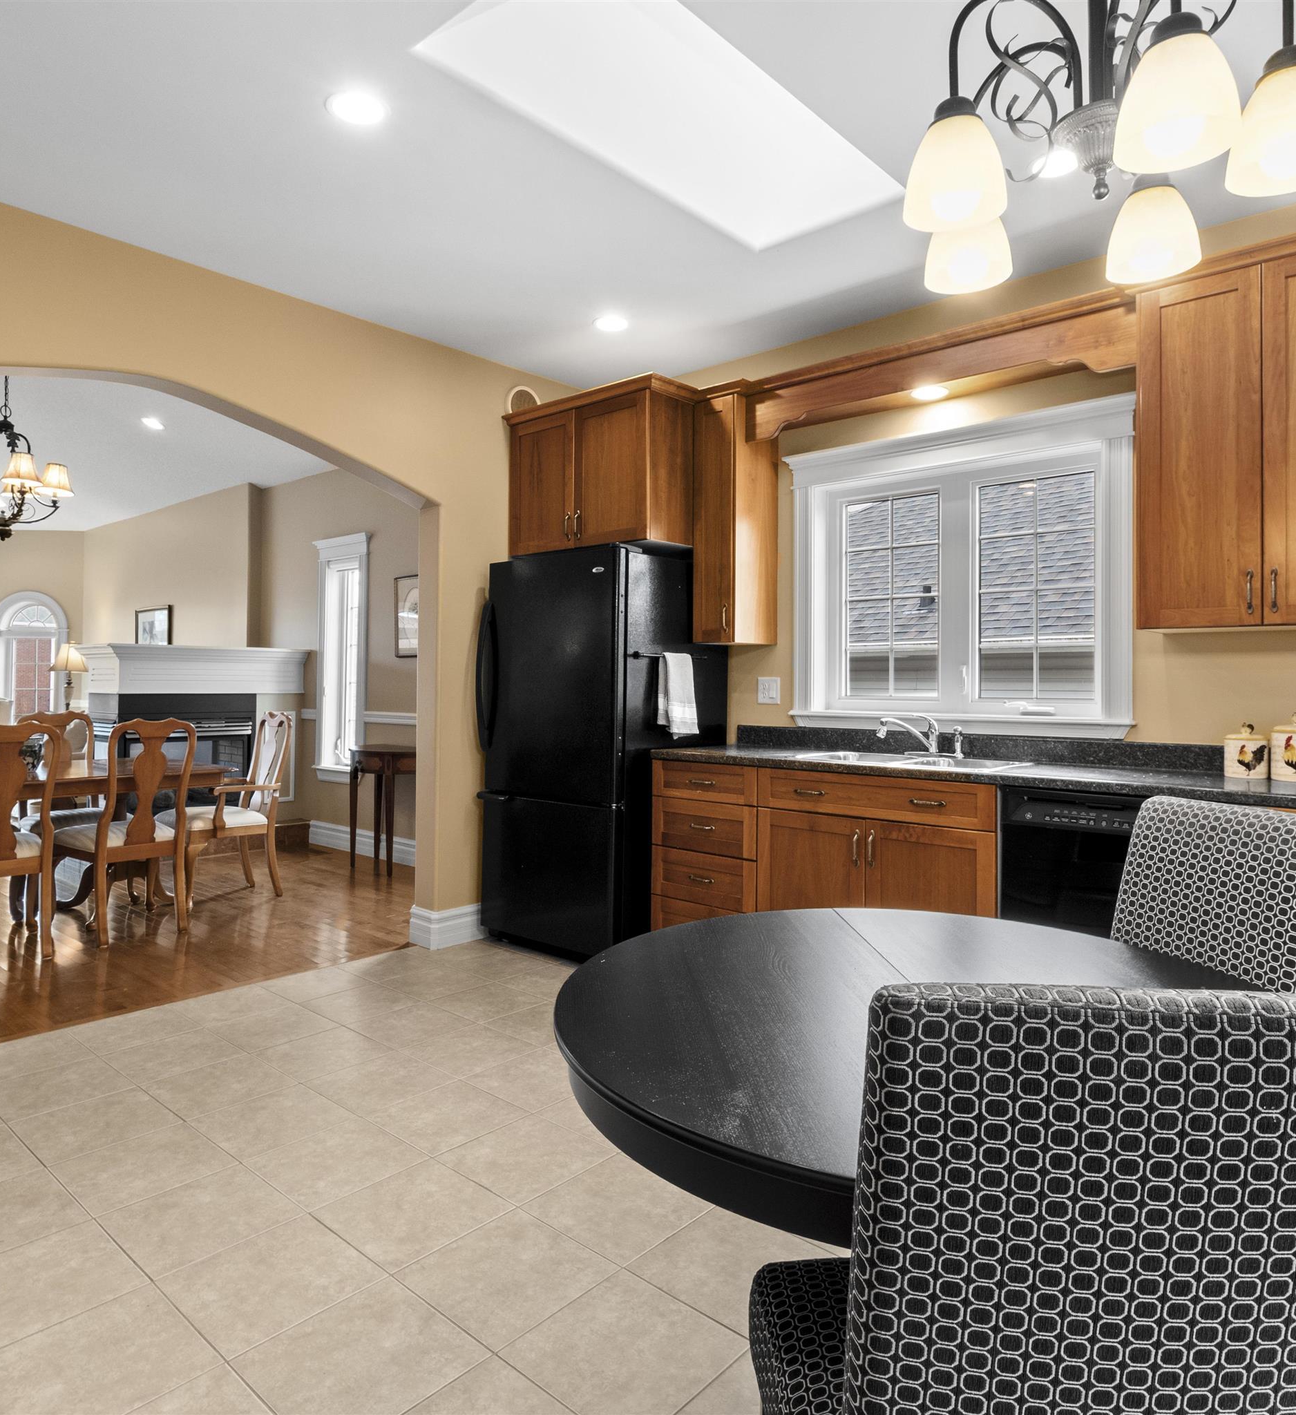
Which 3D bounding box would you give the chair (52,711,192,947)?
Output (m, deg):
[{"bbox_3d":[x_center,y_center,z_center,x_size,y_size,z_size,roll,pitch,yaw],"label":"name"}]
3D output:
[{"bbox_3d":[-2.542,0.564,4.308,0.570,1.030,0.510,2,2,43],"label":"chair"}]

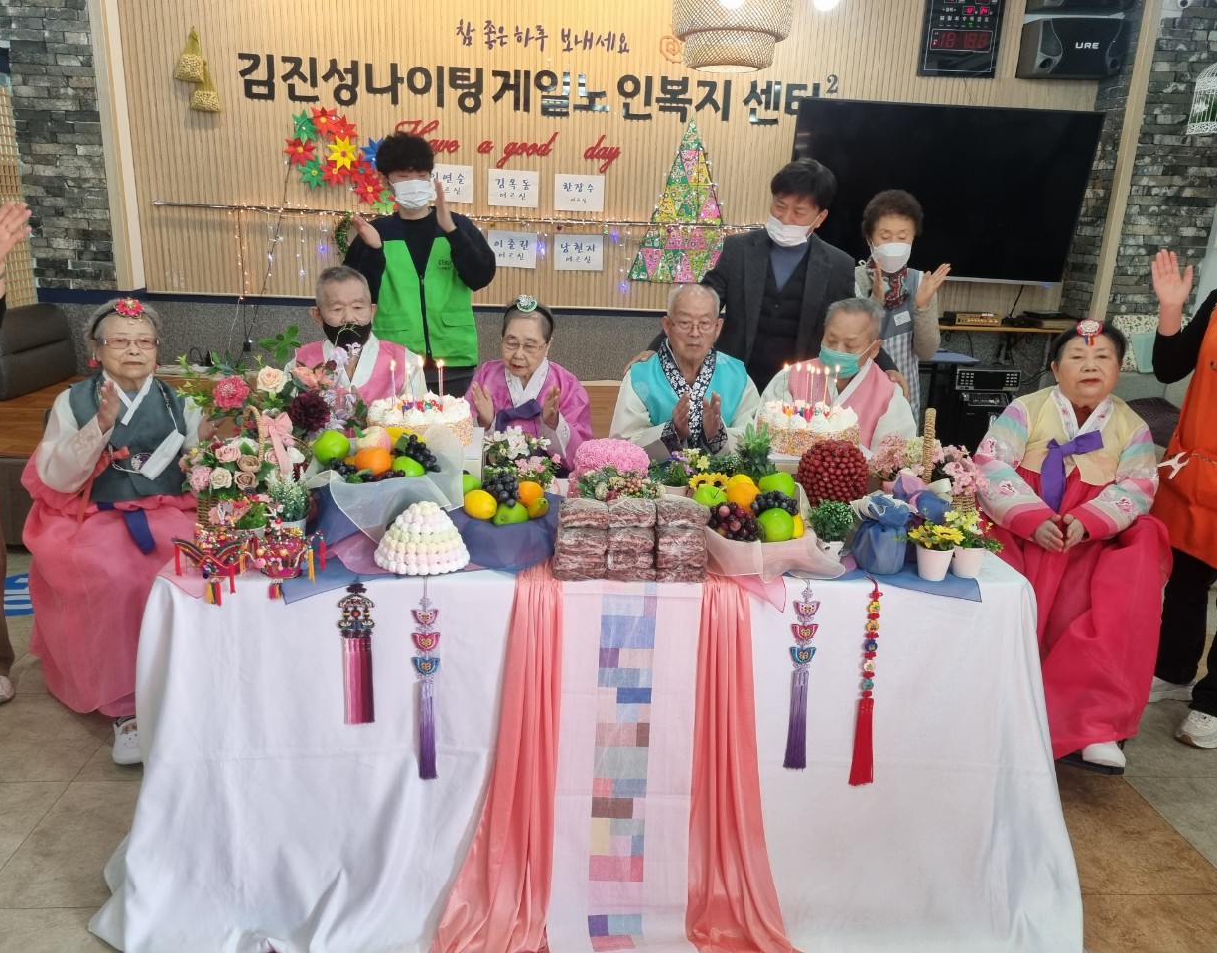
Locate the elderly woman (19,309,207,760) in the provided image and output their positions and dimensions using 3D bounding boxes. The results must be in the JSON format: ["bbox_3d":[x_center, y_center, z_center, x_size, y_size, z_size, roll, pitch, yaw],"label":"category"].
[{"bbox_3d":[-1.348,0.125,2.612,0.550,1.165,0.670,-4,17,-20],"label":"elderly woman"}]

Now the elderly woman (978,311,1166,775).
[{"bbox_3d":[1.253,0.165,2.773,0.560,1.220,0.660,6,17,13],"label":"elderly woman"}]

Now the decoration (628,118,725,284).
[{"bbox_3d":[0.446,-1.648,5.750,0.620,0.980,0.040,2,17,-1],"label":"decoration"}]

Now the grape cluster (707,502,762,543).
[{"bbox_3d":[0.279,0.102,2.100,0.112,0.078,0.085,2,17,-1],"label":"grape cluster"}]

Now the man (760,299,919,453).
[{"bbox_3d":[0.634,0.106,2.813,0.520,1.260,0.720,6,17,13],"label":"man"}]

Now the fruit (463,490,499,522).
[{"bbox_3d":[-0.273,0.061,2.045,0.080,0.062,0.062,16,21,39],"label":"fruit"}]

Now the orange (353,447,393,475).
[{"bbox_3d":[-0.531,-0.032,2.150,0.083,0.078,0.083,2,16,0],"label":"orange"}]

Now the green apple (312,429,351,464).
[{"bbox_3d":[-0.624,-0.066,2.155,0.082,0.078,0.082,2,16,0],"label":"green apple"}]

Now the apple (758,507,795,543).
[{"bbox_3d":[0.368,0.105,2.090,0.080,0.074,0.080,2,17,-1],"label":"apple"}]

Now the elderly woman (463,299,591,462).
[{"bbox_3d":[-0.239,0.122,2.734,0.450,1.210,0.640,3,16,4],"label":"elderly woman"}]

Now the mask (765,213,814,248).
[{"bbox_3d":[0.535,-0.729,2.820,0.140,0.105,0.085,22,29,20],"label":"mask"}]

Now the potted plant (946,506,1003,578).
[{"bbox_3d":[0.795,0.136,2.098,0.122,0.150,0.115,2,16,0],"label":"potted plant"}]

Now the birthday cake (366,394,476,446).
[{"bbox_3d":[-0.443,-0.135,2.249,0.245,0.100,0.245,1,16,-4],"label":"birthday cake"}]

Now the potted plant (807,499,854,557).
[{"bbox_3d":[0.501,0.115,2.147,0.108,0.145,0.108,2,16,0],"label":"potted plant"}]

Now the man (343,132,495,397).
[{"bbox_3d":[-0.657,-0.336,3.401,0.510,1.670,0.380,-1,17,-11],"label":"man"}]

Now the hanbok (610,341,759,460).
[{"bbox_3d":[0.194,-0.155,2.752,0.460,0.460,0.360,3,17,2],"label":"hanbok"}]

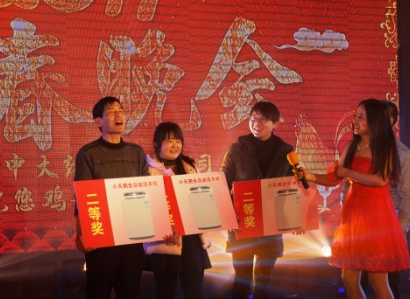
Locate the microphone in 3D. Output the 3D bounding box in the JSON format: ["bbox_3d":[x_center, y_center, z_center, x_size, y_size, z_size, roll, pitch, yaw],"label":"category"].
[{"bbox_3d":[0.604,0.135,6.250,0.068,0.250,0.068,-24,-6,0],"label":"microphone"}]

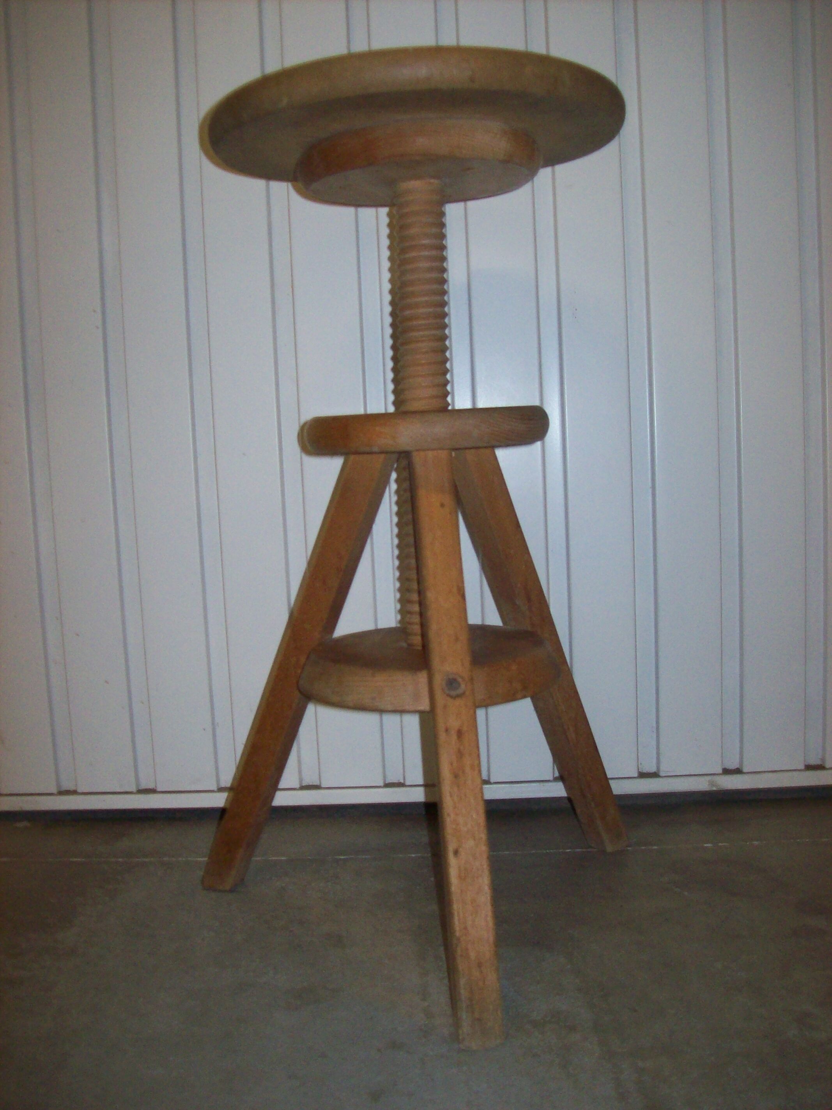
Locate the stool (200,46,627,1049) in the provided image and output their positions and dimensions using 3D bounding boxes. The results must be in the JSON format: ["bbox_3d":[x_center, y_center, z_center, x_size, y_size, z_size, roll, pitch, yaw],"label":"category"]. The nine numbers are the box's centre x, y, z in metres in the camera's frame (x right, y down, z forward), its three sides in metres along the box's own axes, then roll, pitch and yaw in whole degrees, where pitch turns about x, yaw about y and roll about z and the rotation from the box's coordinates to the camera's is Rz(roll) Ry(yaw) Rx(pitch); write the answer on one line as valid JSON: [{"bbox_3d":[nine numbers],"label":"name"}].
[{"bbox_3d":[0.017,-0.023,0.991,0.430,0.719,0.423,-3,6,-8],"label":"stool"}]

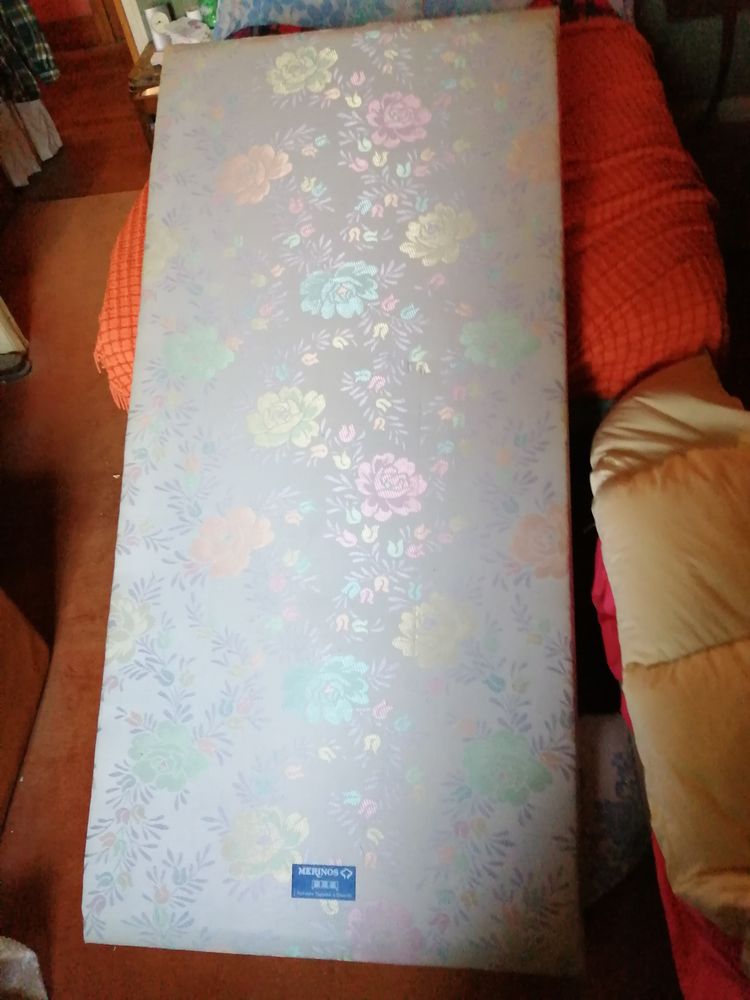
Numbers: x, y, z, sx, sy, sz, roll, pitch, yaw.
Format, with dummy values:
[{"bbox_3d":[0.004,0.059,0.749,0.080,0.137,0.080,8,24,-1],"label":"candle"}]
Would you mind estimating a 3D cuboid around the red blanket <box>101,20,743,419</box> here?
[{"bbox_3d":[0.101,-0.848,2.142,1.420,0.330,1.460,-1,52,7],"label":"red blanket"}]

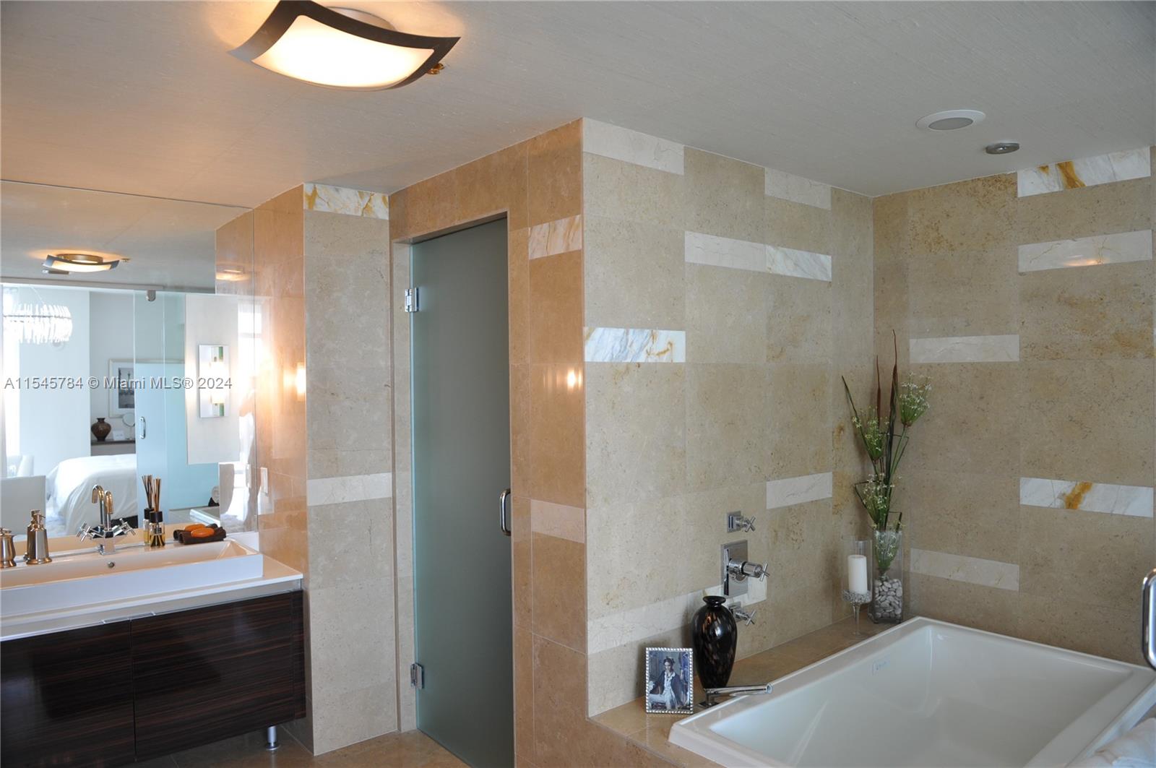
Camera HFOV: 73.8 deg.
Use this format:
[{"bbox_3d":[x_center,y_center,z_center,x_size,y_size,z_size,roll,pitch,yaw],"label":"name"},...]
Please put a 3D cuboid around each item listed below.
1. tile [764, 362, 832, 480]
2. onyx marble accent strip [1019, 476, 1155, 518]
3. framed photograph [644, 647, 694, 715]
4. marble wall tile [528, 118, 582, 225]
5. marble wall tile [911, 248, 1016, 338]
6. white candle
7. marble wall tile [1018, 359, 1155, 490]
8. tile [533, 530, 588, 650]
[{"bbox_3d":[0.893,0.145,3.101,0.457,0.454,0.012,-1,1,-40],"label":"tile"},{"bbox_3d":[1.902,0.423,2.896,0.020,0.108,0.434,-1,1,-40],"label":"onyx marble accent strip"},{"bbox_3d":[0.290,0.938,2.441,0.145,0.195,0.025,0,-10,5],"label":"framed photograph"},{"bbox_3d":[-0.069,-0.674,2.490,0.013,0.297,0.281,-1,1,-40],"label":"marble wall tile"},{"bbox_3d":[1.611,-0.372,3.224,0.020,0.351,0.443,-1,1,-40],"label":"marble wall tile"},{"bbox_3d":[1.131,0.774,3.110,0.074,0.155,0.074,-1,1,-40],"label":"white candle"},{"bbox_3d":[1.899,0.140,2.894,0.020,0.460,0.434,-1,1,-40],"label":"marble wall tile"},{"bbox_3d":[-0.058,0.670,2.500,0.013,0.352,0.281,-1,1,-40],"label":"tile"}]

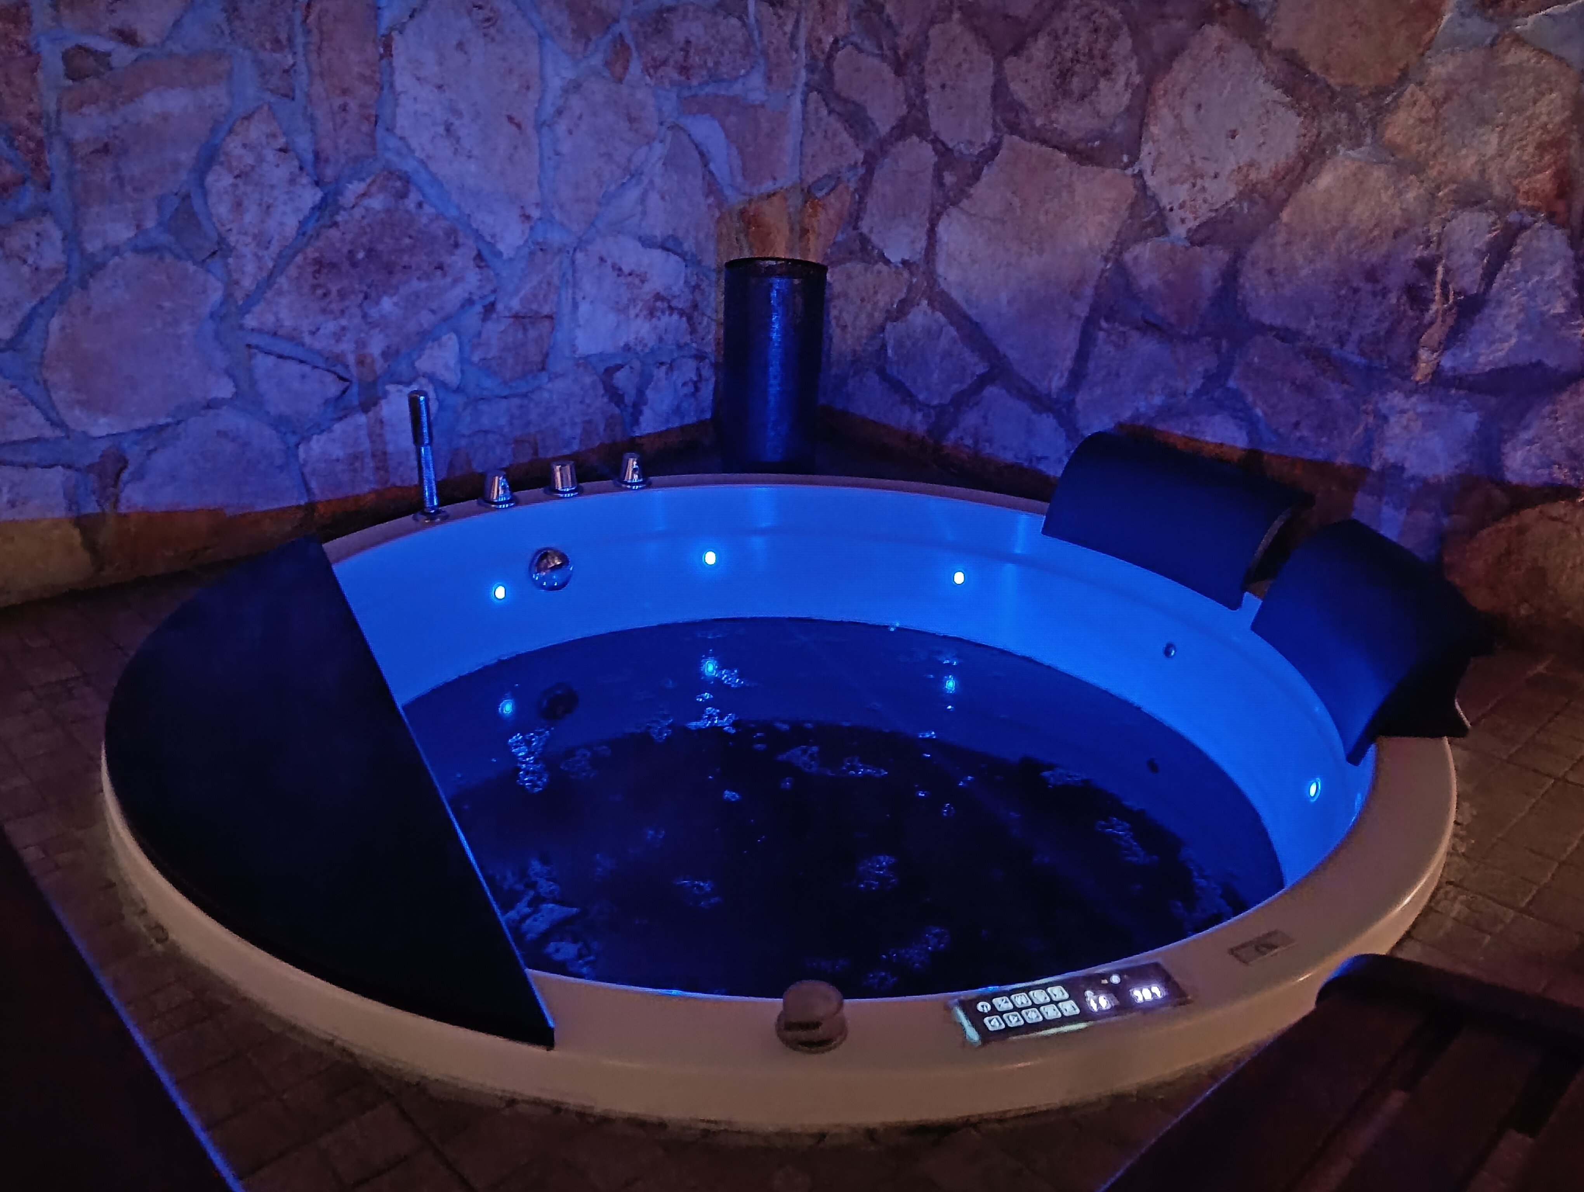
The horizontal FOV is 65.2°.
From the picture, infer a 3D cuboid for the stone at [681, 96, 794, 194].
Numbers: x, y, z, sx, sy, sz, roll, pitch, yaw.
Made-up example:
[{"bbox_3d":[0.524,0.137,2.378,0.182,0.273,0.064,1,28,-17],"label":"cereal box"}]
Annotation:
[{"bbox_3d":[-0.138,-0.983,2.698,0.310,0.198,0.080,-19,29,-41],"label":"stone"}]

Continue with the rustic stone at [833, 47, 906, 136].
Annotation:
[{"bbox_3d":[0.191,-1.129,2.767,0.090,0.180,0.229,-18,29,-40],"label":"rustic stone"}]

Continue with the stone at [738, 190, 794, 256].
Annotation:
[{"bbox_3d":[-0.085,-0.874,2.997,0.090,0.204,0.184,20,28,39],"label":"stone"}]

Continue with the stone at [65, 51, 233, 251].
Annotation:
[{"bbox_3d":[-1.065,-0.723,2.021,0.100,0.302,0.264,20,28,39],"label":"stone"}]

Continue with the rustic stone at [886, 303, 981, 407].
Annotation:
[{"bbox_3d":[0.336,-0.549,2.811,0.090,0.224,0.292,-18,29,-40],"label":"rustic stone"}]

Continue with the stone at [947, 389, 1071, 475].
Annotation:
[{"bbox_3d":[0.475,-0.360,2.623,0.080,0.166,0.319,-19,29,-41],"label":"stone"}]

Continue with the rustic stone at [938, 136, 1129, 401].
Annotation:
[{"bbox_3d":[0.539,-0.708,2.658,0.120,0.522,0.513,-17,28,-39],"label":"rustic stone"}]

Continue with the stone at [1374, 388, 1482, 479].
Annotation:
[{"bbox_3d":[1.069,-0.287,2.069,0.090,0.148,0.179,-18,29,-40],"label":"stone"}]

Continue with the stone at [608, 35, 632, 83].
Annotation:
[{"bbox_3d":[-0.347,-1.053,2.423,0.061,0.084,0.050,-19,29,-41],"label":"stone"}]

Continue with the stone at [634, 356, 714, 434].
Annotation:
[{"bbox_3d":[-0.297,-0.479,2.915,0.090,0.166,0.252,20,28,39],"label":"stone"}]

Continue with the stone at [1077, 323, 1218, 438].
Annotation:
[{"bbox_3d":[0.689,-0.403,2.374,0.080,0.222,0.284,-19,29,-41],"label":"stone"}]

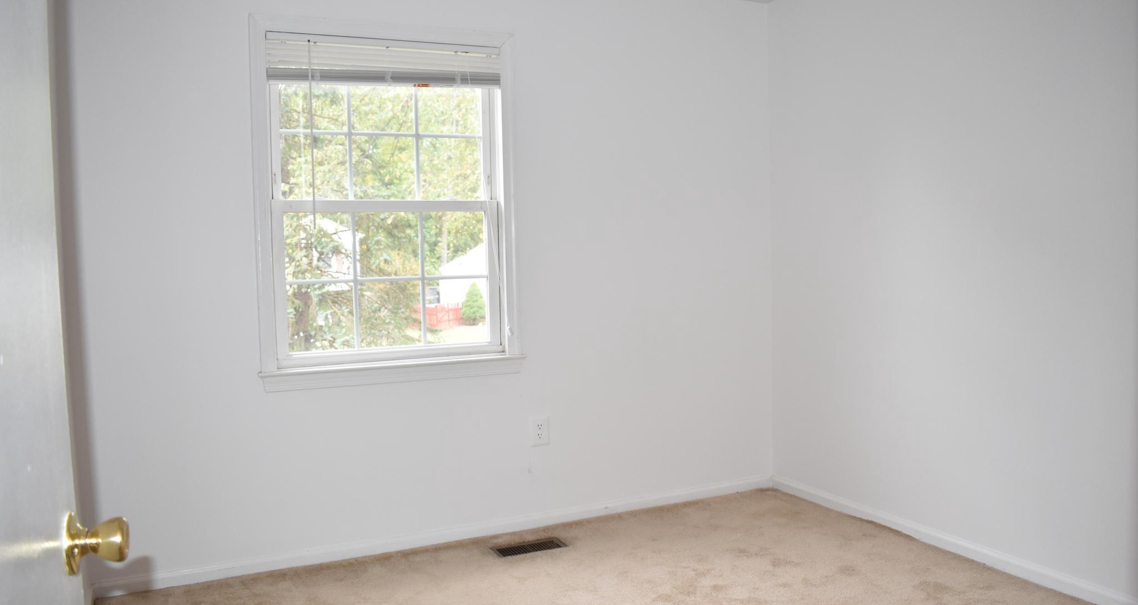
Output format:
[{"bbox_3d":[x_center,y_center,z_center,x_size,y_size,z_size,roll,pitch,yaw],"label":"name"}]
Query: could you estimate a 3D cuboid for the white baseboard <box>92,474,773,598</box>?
[{"bbox_3d":[-0.341,0.970,3.650,3.040,0.065,0.016,-3,4,-25],"label":"white baseboard"}]

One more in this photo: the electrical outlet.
[{"bbox_3d":[-0.126,0.561,3.730,0.088,0.131,0.012,-3,4,-25],"label":"electrical outlet"}]

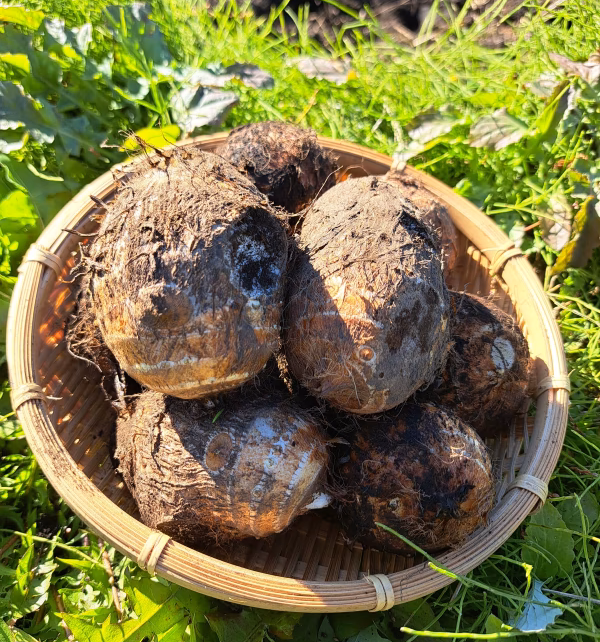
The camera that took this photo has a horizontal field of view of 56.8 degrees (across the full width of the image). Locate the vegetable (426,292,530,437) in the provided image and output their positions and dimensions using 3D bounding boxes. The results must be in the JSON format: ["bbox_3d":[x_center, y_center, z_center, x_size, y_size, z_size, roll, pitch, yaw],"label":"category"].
[{"bbox_3d":[0.101,0.024,0.324,0.070,0.078,0.078,8,55,0],"label":"vegetable"}]

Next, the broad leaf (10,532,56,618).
[{"bbox_3d":[-0.118,0.112,0.245,0.021,0.015,0.035,8,53,0],"label":"broad leaf"}]

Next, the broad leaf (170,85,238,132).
[{"bbox_3d":[-0.075,-0.167,0.437,0.053,0.018,0.042,8,53,0],"label":"broad leaf"}]

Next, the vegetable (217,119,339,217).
[{"bbox_3d":[-0.015,-0.094,0.357,0.077,0.066,0.070,8,53,0],"label":"vegetable"}]

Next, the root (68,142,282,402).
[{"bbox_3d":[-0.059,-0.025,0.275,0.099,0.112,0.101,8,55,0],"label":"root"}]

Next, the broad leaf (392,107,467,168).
[{"bbox_3d":[0.103,-0.146,0.440,0.055,0.024,0.050,8,53,0],"label":"broad leaf"}]

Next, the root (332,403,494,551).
[{"bbox_3d":[0.056,0.076,0.273,0.076,0.069,0.074,8,53,0],"label":"root"}]

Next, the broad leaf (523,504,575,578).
[{"bbox_3d":[0.128,0.114,0.286,0.027,0.014,0.041,8,55,0],"label":"broad leaf"}]

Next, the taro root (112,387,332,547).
[{"bbox_3d":[-0.036,0.068,0.265,0.098,0.073,0.078,8,53,0],"label":"taro root"}]

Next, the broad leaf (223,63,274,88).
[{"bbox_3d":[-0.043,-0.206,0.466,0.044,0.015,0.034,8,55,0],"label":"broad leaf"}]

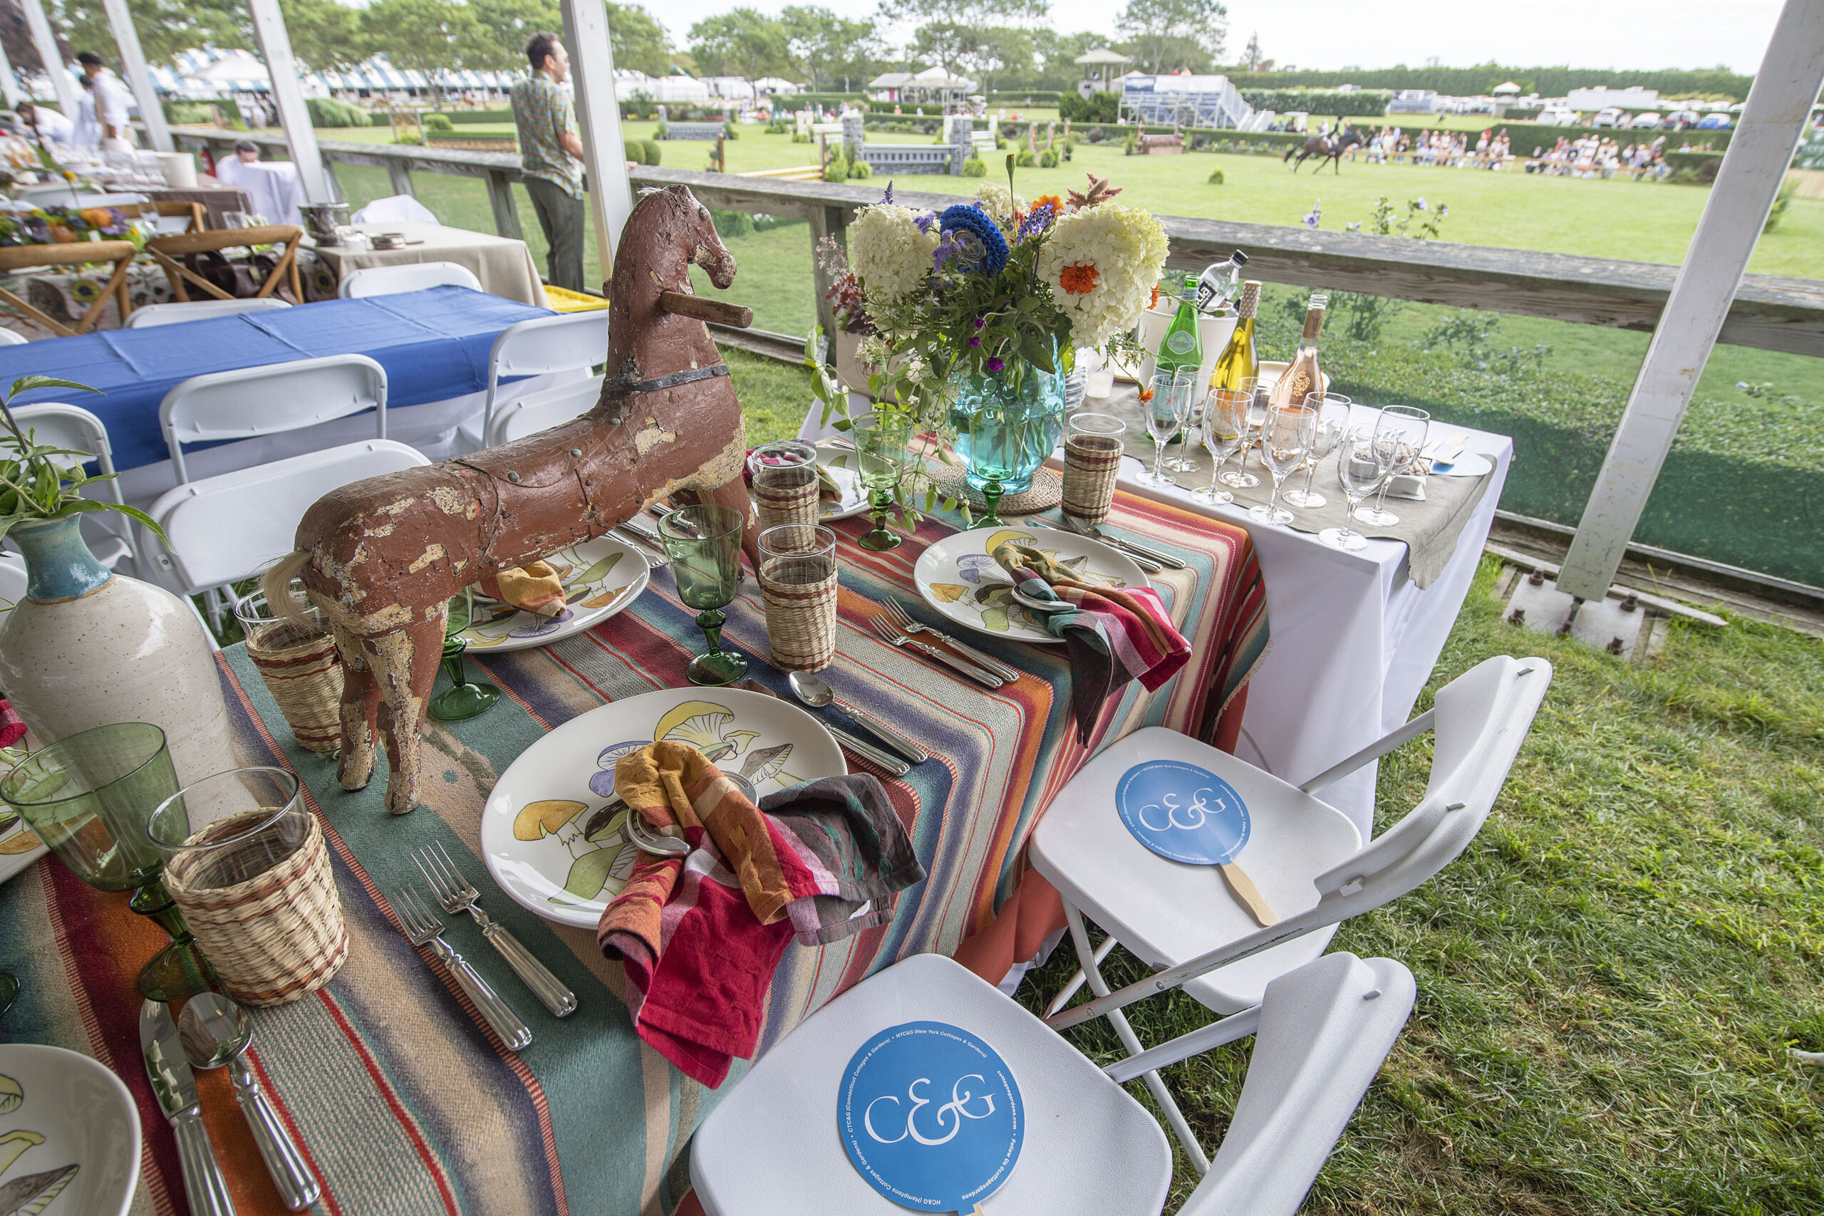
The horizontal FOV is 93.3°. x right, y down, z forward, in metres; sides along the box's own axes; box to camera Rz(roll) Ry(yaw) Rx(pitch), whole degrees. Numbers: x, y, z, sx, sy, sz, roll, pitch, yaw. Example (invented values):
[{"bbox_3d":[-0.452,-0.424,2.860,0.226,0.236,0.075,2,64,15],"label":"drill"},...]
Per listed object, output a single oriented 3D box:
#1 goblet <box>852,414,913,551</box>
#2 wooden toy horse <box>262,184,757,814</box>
[{"bbox_3d":[-0.048,-0.181,1.246,0.085,0.179,0.085,0,31,0],"label":"goblet"},{"bbox_3d":[-0.380,-0.142,0.900,0.230,0.520,0.600,21,37,31],"label":"wooden toy horse"}]

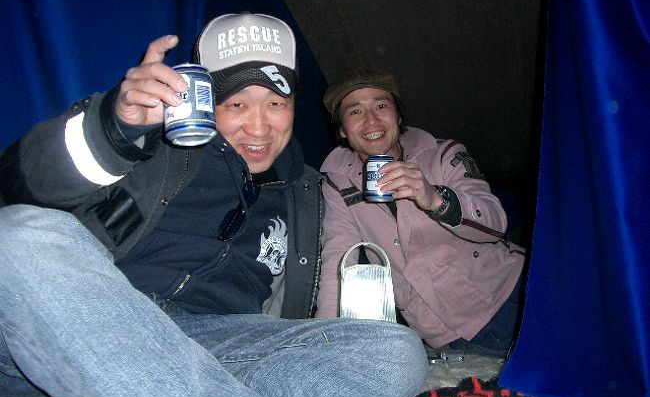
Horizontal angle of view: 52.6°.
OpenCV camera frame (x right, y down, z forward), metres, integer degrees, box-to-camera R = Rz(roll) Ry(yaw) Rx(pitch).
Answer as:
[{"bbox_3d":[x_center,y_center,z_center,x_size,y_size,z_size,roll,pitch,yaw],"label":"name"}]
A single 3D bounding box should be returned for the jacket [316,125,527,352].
[{"bbox_3d":[0.235,0.100,1.670,0.550,0.570,0.450,1,5,13],"label":"jacket"}]

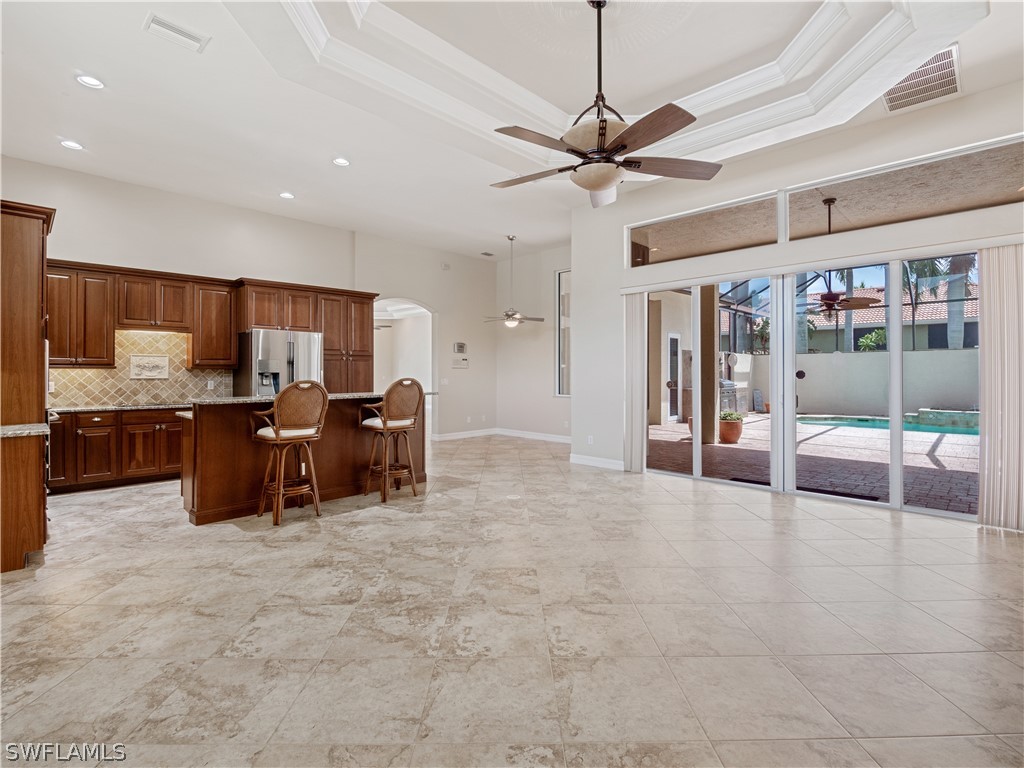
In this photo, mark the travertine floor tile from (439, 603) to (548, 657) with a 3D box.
[{"bbox_3d":[-0.086,1.219,2.360,0.505,0.012,0.505,0,1,0],"label":"travertine floor tile"}]

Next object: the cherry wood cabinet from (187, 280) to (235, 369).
[{"bbox_3d":[-3.979,-0.746,6.279,0.317,1.106,0.511,1,1,45],"label":"cherry wood cabinet"}]

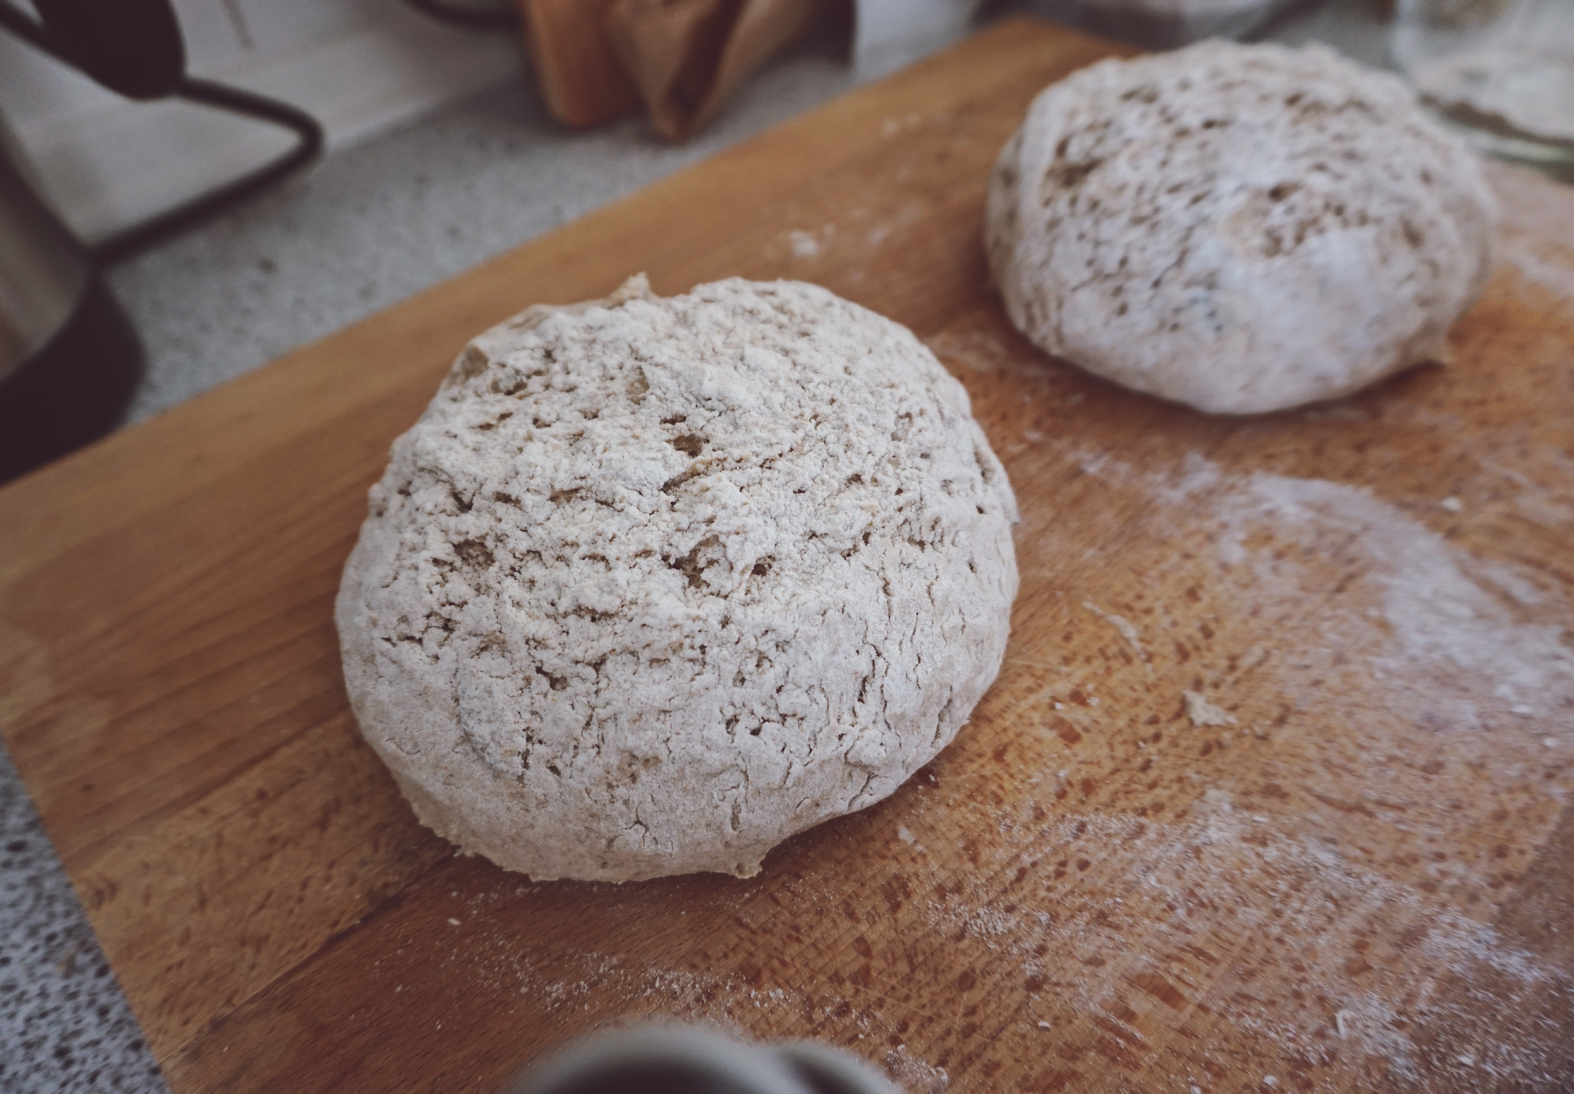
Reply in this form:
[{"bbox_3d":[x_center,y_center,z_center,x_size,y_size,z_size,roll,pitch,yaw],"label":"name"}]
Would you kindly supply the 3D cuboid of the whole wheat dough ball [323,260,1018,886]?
[{"bbox_3d":[-0.029,-0.013,0.274,0.174,0.073,0.172,-2,46,3],"label":"whole wheat dough ball"}]

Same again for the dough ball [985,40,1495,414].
[{"bbox_3d":[0.150,-0.126,0.371,0.162,0.068,0.164,-2,46,3],"label":"dough ball"}]

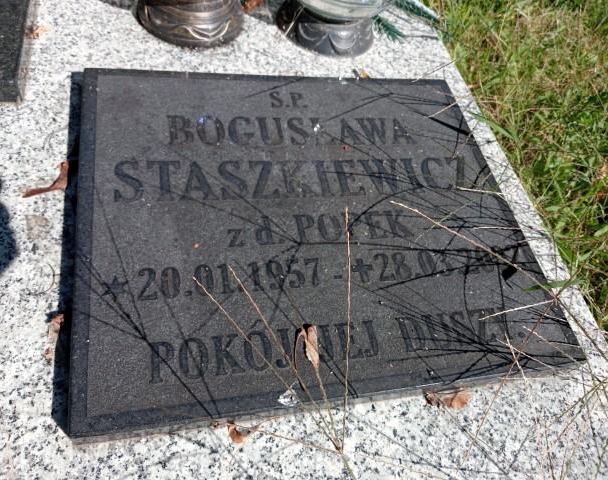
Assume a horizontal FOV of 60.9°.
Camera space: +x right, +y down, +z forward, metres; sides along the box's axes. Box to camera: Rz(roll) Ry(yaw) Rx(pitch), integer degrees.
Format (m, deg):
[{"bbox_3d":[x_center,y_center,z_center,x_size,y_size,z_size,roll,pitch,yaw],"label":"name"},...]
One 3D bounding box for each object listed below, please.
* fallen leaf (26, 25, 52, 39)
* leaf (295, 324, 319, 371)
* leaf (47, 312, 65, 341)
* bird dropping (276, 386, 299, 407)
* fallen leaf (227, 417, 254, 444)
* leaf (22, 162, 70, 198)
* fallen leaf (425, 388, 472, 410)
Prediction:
[{"bbox_3d":[-0.277,-0.218,0.541,0.011,0.008,0.020,34,56,10],"label":"fallen leaf"},{"bbox_3d":[0.001,0.079,0.385,0.018,0.008,0.032,3,56,-12],"label":"leaf"},{"bbox_3d":[-0.180,0.064,0.374,0.010,0.010,0.020,-5,58,-17],"label":"leaf"},{"bbox_3d":[-0.010,0.117,0.381,0.015,0.005,0.011,-32,69,-30],"label":"bird dropping"},{"bbox_3d":[-0.047,0.132,0.360,0.019,0.012,0.011,34,56,10],"label":"fallen leaf"},{"bbox_3d":[-0.221,-0.051,0.440,0.039,0.012,0.023,-24,65,-27],"label":"leaf"},{"bbox_3d":[0.113,0.124,0.405,0.035,0.012,0.014,-6,58,-18],"label":"fallen leaf"}]

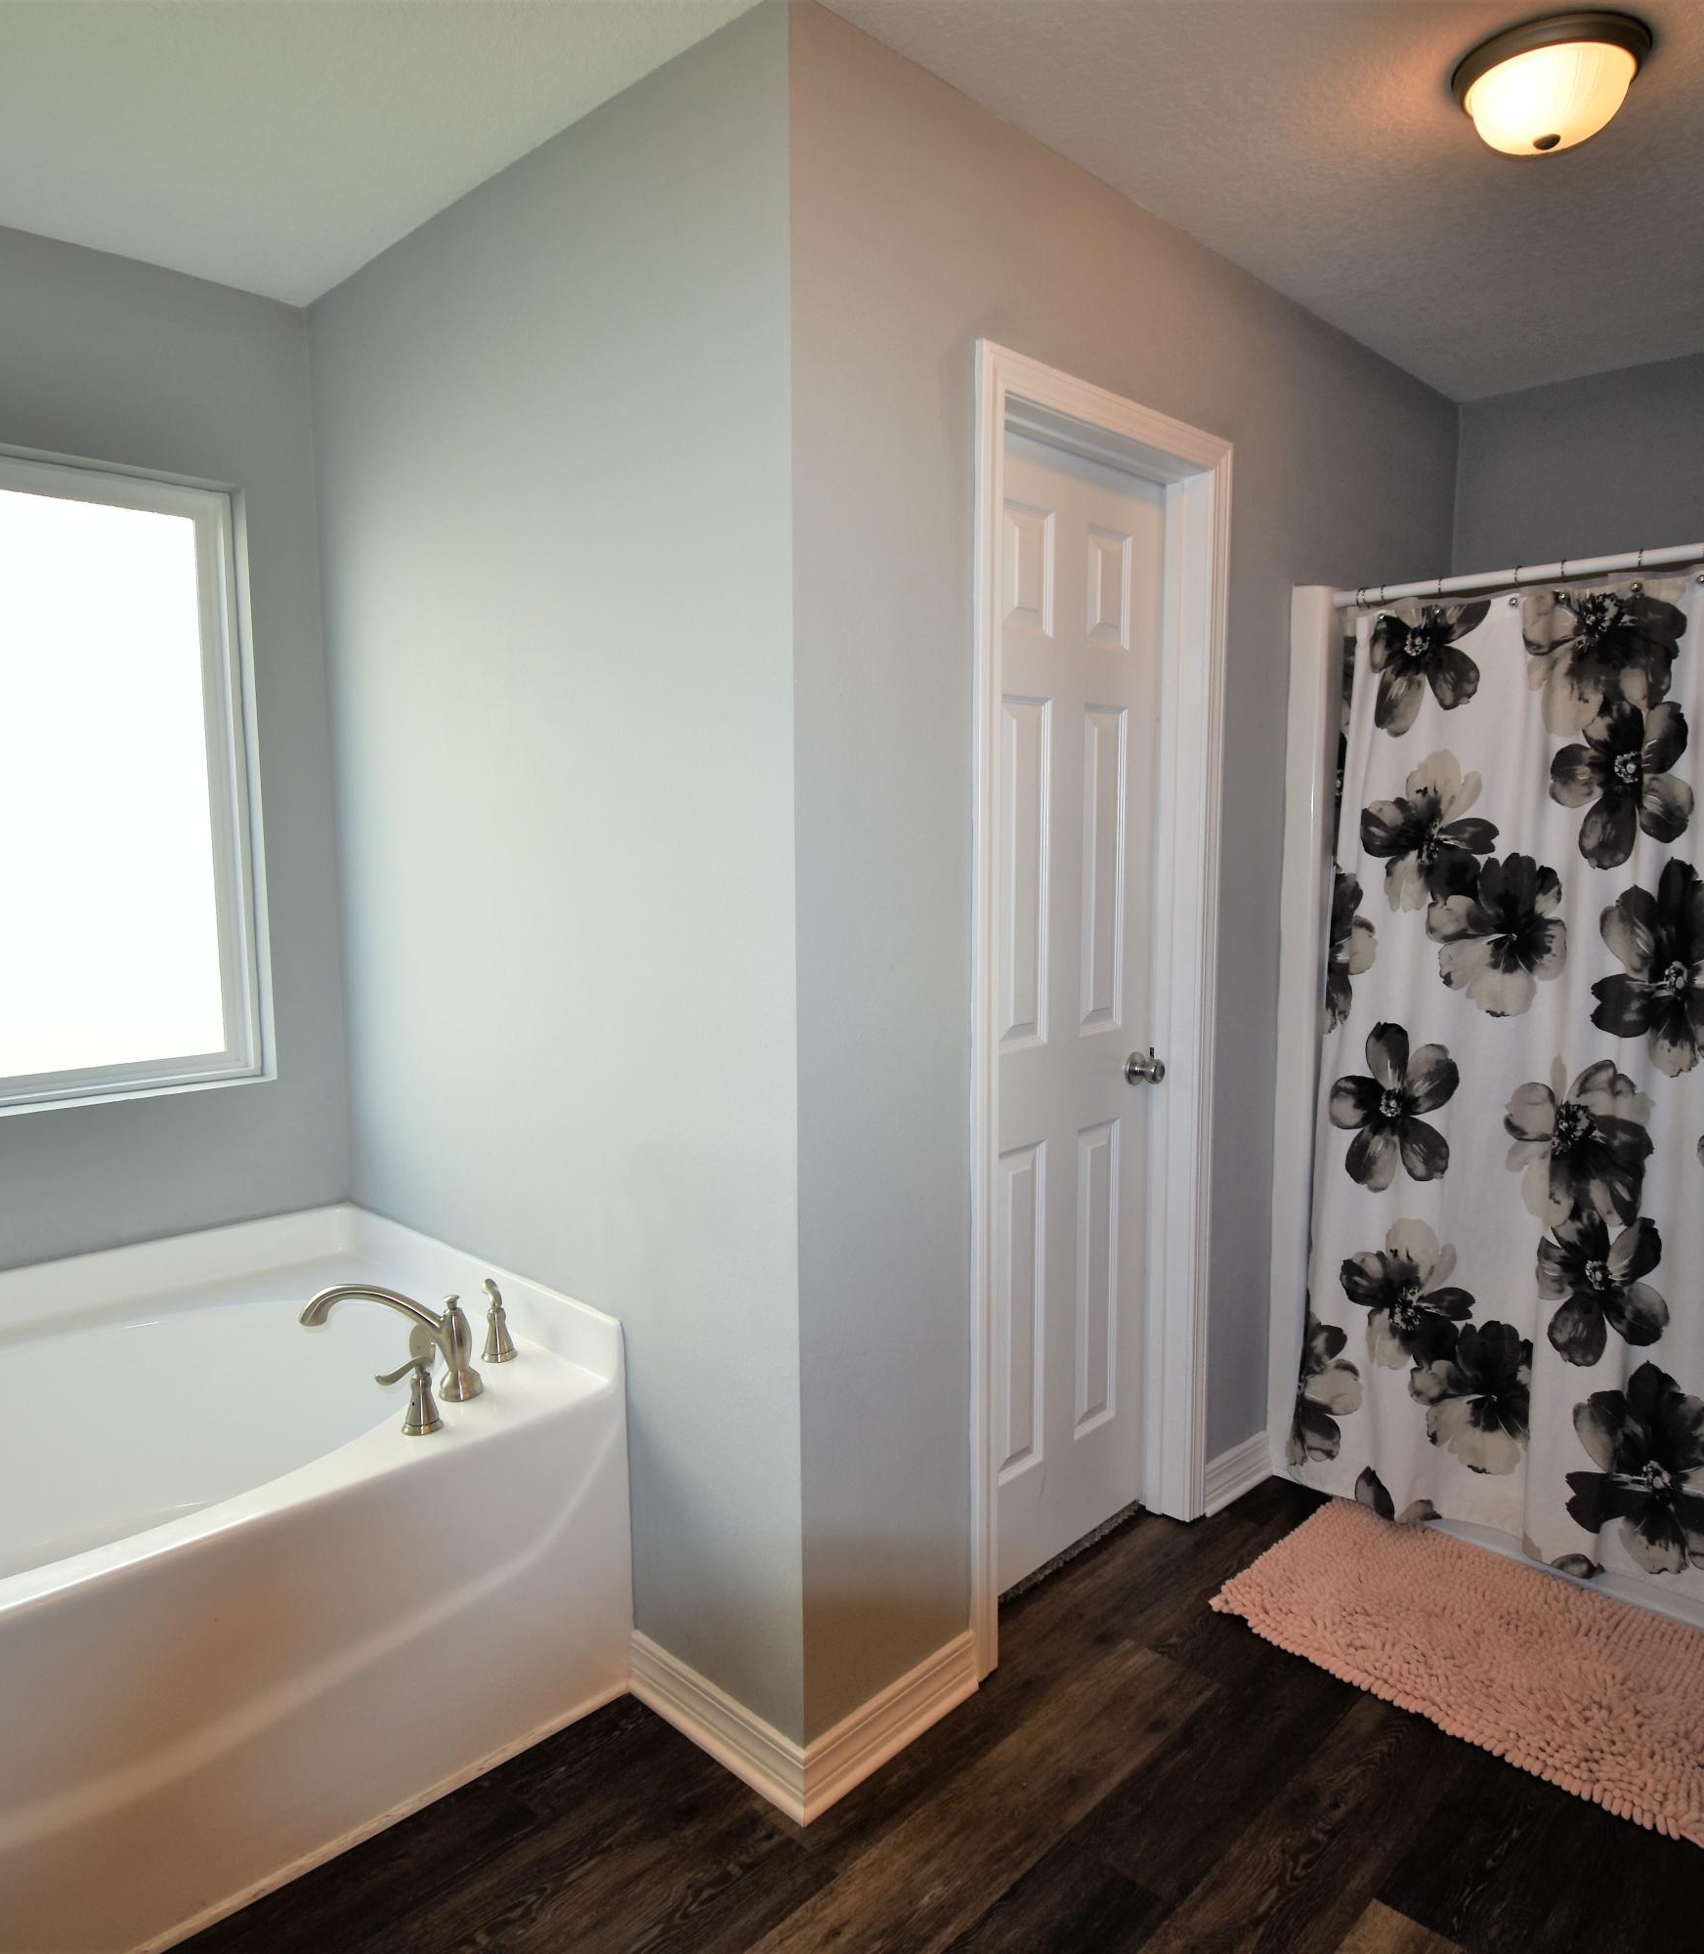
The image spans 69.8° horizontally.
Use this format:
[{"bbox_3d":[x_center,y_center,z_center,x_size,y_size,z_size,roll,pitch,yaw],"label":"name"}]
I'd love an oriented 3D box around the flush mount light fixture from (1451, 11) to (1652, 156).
[{"bbox_3d":[0.969,-1.209,1.703,0.245,0.106,0.245,-7,9,-44],"label":"flush mount light fixture"}]

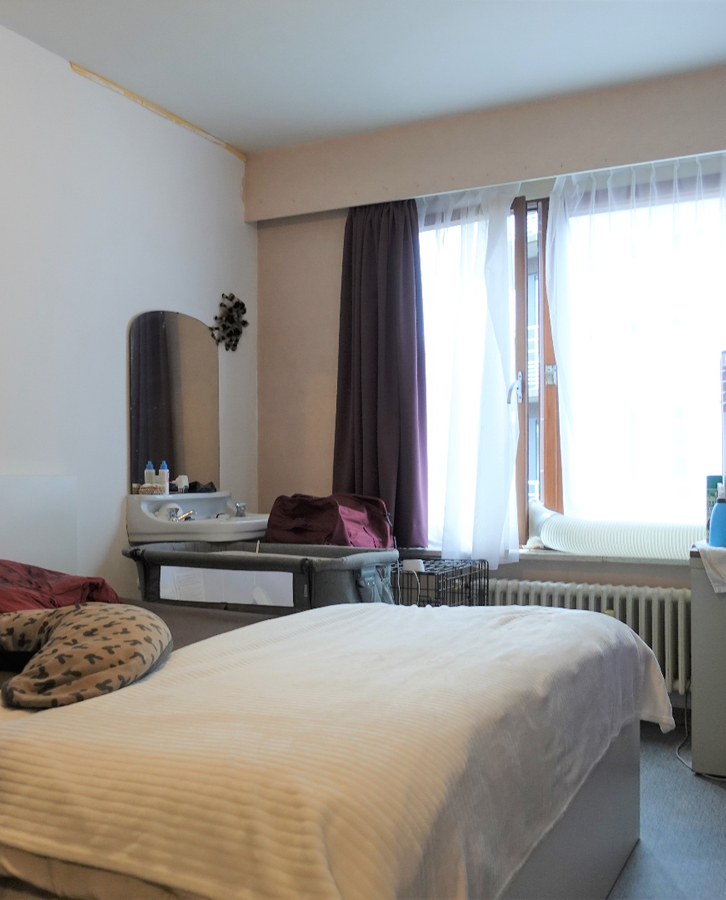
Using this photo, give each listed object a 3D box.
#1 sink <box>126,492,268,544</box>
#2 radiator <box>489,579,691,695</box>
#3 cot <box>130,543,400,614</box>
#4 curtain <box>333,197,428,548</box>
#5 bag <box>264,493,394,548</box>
[{"bbox_3d":[-0.625,0.288,3.831,0.470,0.213,0.584,0,-1,27],"label":"sink"},{"bbox_3d":[0.914,0.742,3.663,1.010,0.399,0.139,0,-1,27],"label":"radiator"},{"bbox_3d":[-0.403,0.738,3.470,0.921,0.718,0.584,0,-1,27],"label":"cot"},{"bbox_3d":[0.086,-0.357,4.161,0.475,1.624,0.129,0,-1,27],"label":"curtain"},{"bbox_3d":[-0.134,0.310,3.818,0.356,0.247,0.446,0,-1,27],"label":"bag"}]

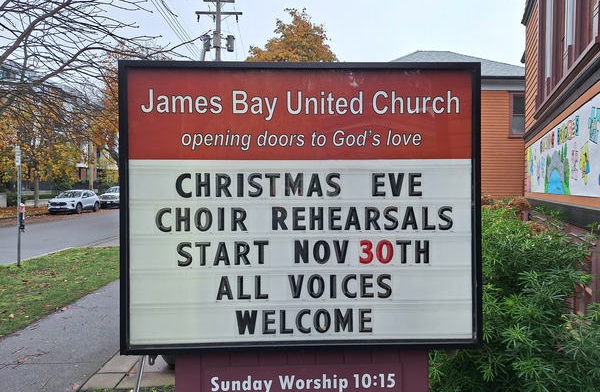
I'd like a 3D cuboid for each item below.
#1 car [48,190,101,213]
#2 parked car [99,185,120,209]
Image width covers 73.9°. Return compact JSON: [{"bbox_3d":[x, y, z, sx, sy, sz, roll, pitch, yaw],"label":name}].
[{"bbox_3d":[-16.070,0.380,28.630,1.880,1.680,4.585,0,1,-3],"label":"car"},{"bbox_3d":[-16.500,0.170,36.650,1.930,1.900,5.100,0,1,-3],"label":"parked car"}]

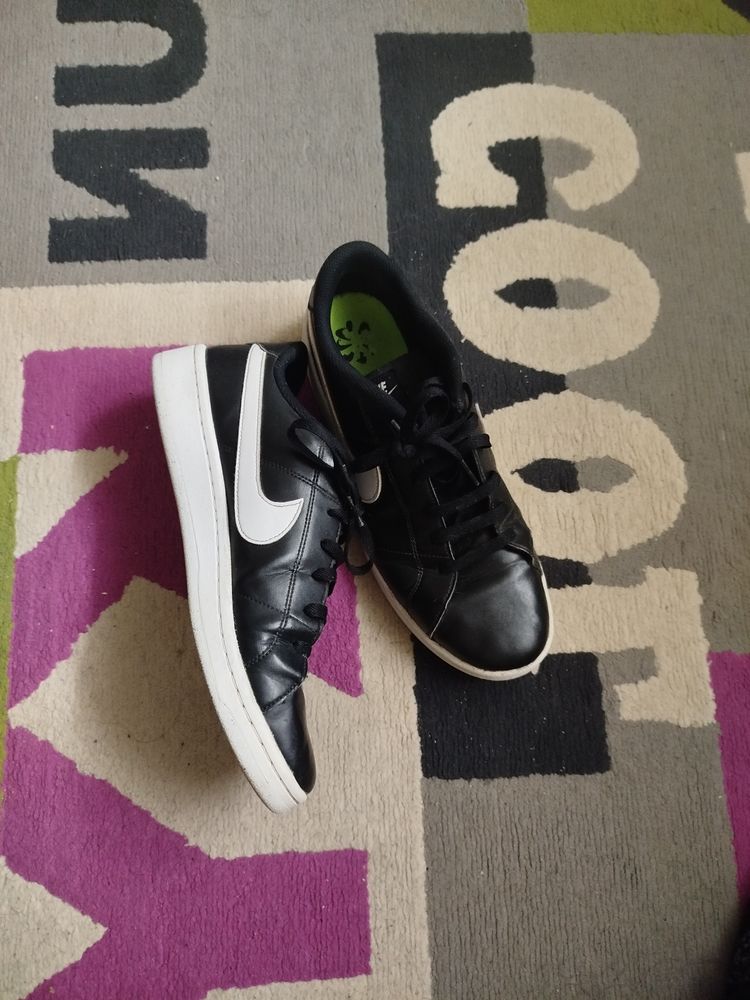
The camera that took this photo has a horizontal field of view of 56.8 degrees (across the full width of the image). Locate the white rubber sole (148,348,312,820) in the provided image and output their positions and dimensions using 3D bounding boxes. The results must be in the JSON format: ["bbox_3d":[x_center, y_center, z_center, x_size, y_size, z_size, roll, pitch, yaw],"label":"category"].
[{"bbox_3d":[-0.089,0.038,0.422,0.043,0.108,0.294,-14,77,-8],"label":"white rubber sole"}]

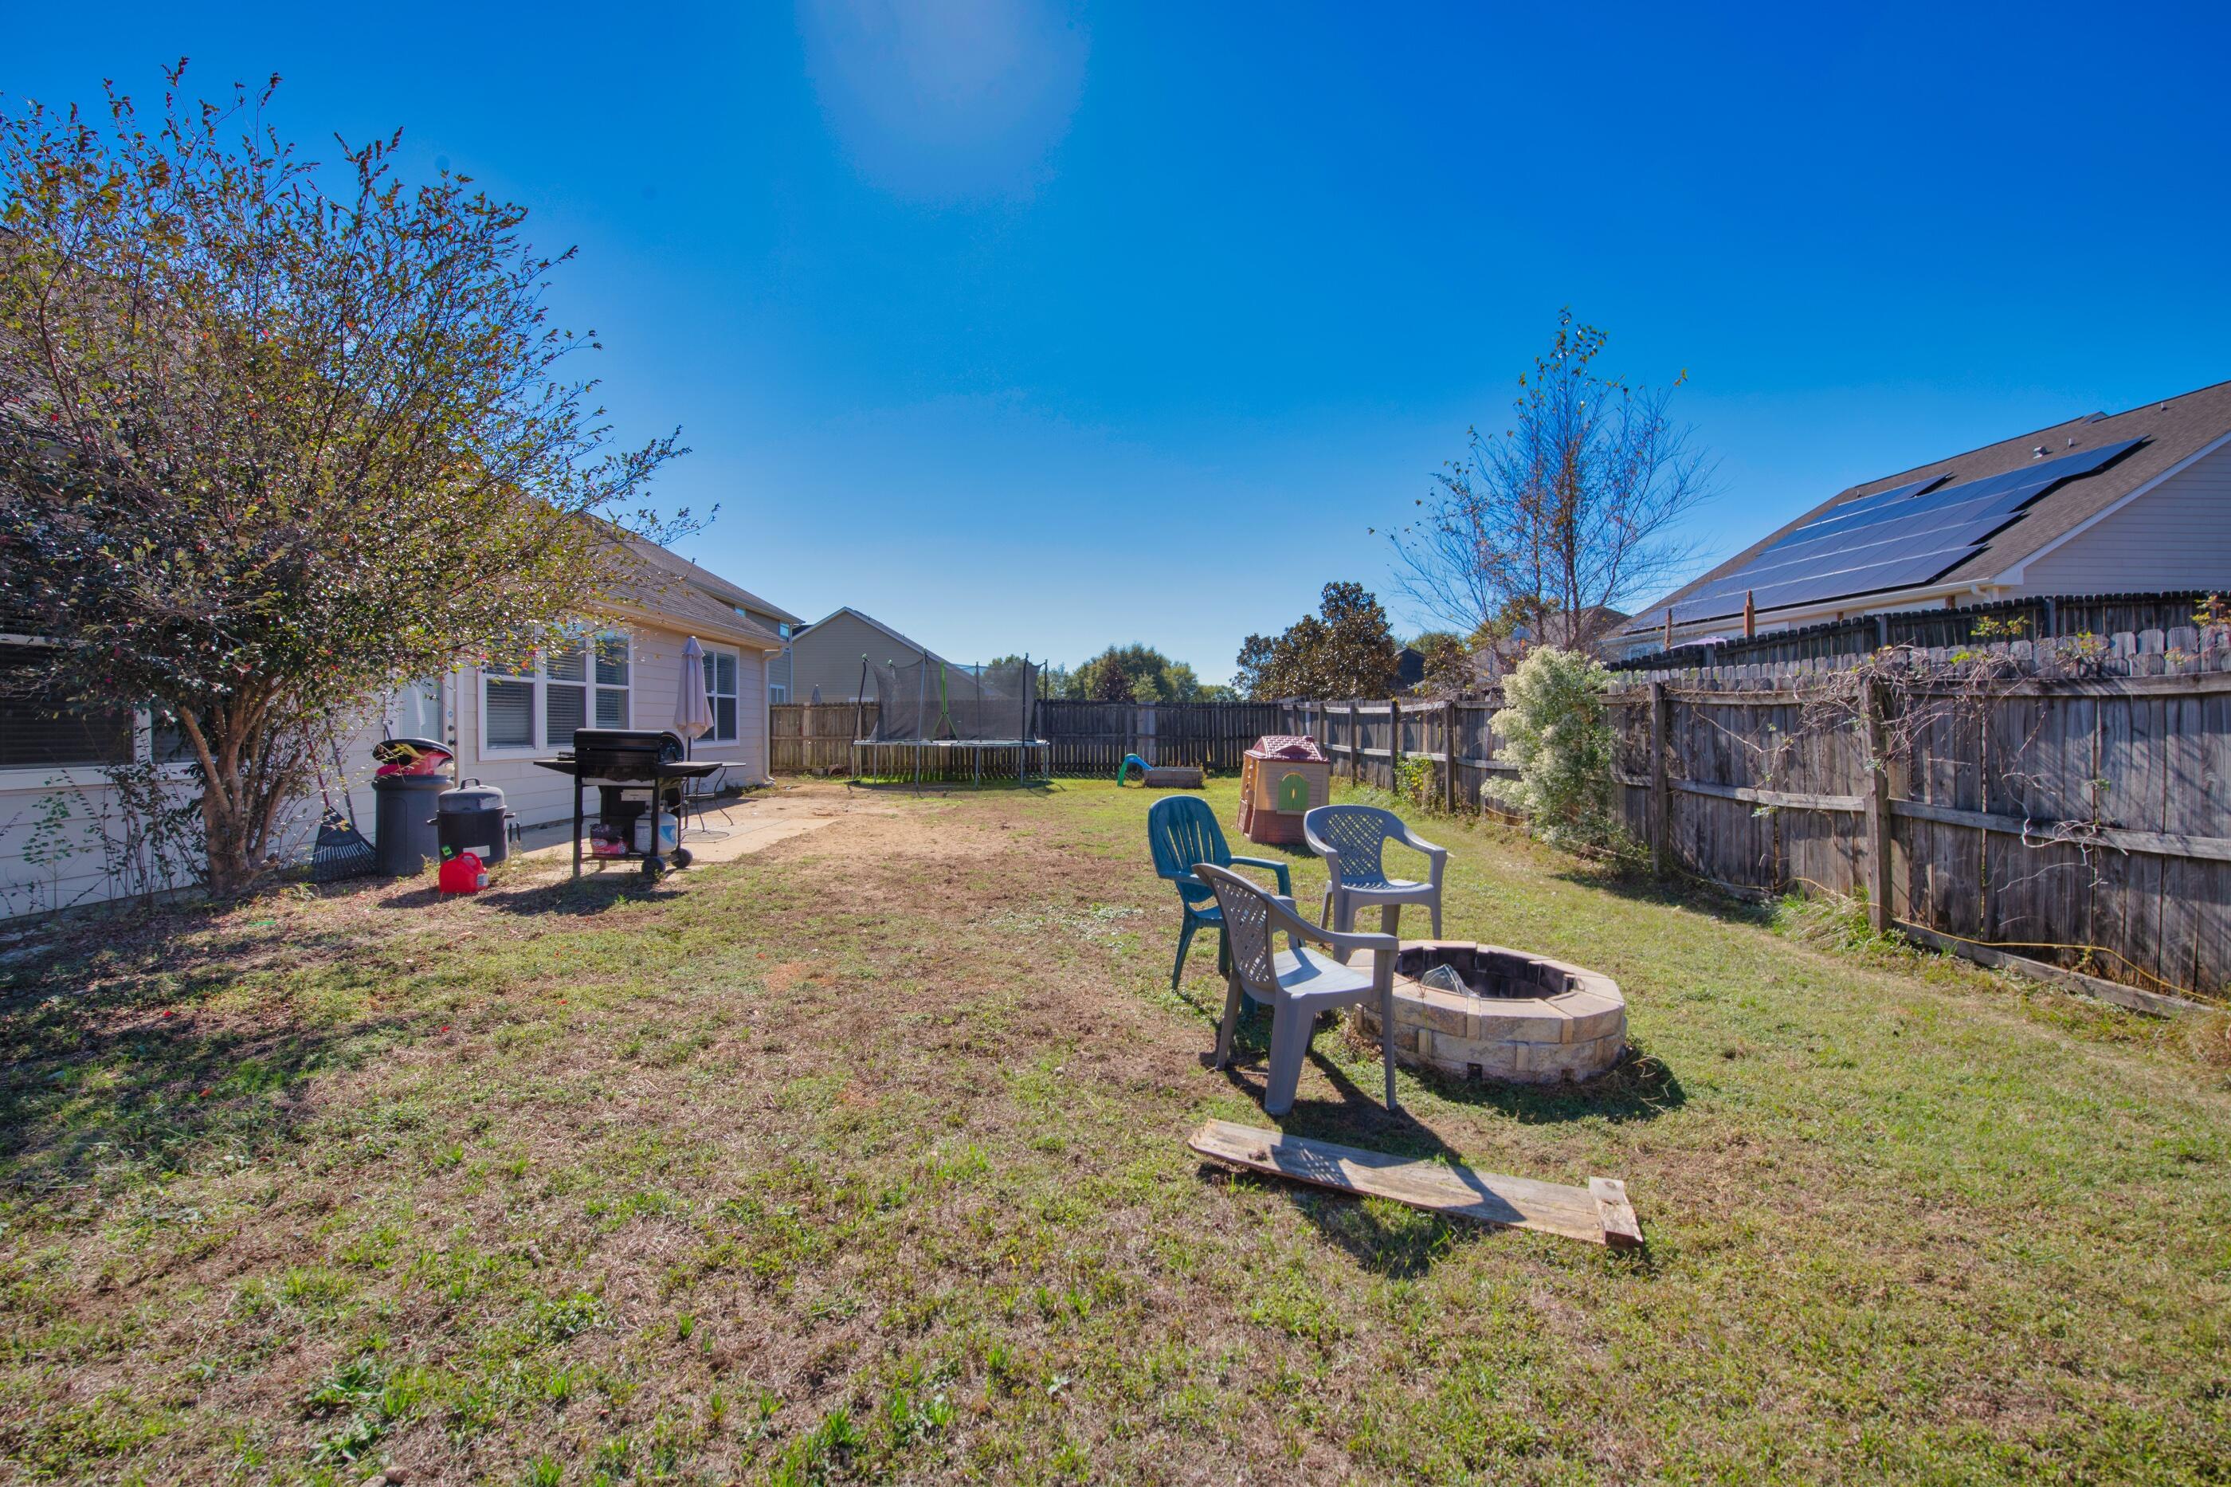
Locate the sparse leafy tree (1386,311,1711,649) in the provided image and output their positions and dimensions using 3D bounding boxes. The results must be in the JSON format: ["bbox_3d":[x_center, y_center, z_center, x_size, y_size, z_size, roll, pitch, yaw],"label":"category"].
[{"bbox_3d":[7.000,-2.995,13.914,5.200,7.900,5.200,0,2,0],"label":"sparse leafy tree"}]

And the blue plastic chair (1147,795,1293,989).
[{"bbox_3d":[0.609,0.792,4.450,0.660,0.920,0.620,1,2,38],"label":"blue plastic chair"}]

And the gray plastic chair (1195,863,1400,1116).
[{"bbox_3d":[0.627,0.866,3.263,0.620,0.845,0.680,-1,2,-18],"label":"gray plastic chair"}]

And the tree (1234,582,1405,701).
[{"bbox_3d":[6.350,-2.250,26.943,5.200,5.600,5.000,0,2,0],"label":"tree"}]

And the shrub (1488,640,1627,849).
[{"bbox_3d":[4.550,0.058,9.056,0.850,2.100,1.600,0,2,0],"label":"shrub"}]

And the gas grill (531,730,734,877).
[{"bbox_3d":[-3.840,0.443,6.967,1.420,1.160,0.600,0,2,4],"label":"gas grill"}]

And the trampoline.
[{"bbox_3d":[-3.340,-0.465,17.494,3.950,2.680,3.950,0,2,0],"label":"trampoline"}]

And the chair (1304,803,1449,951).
[{"bbox_3d":[1.496,0.809,5.109,0.680,0.845,0.620,0,2,-10],"label":"chair"}]

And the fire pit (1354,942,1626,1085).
[{"bbox_3d":[1.608,1.141,3.825,1.120,0.260,1.120,0,2,0],"label":"fire pit"}]

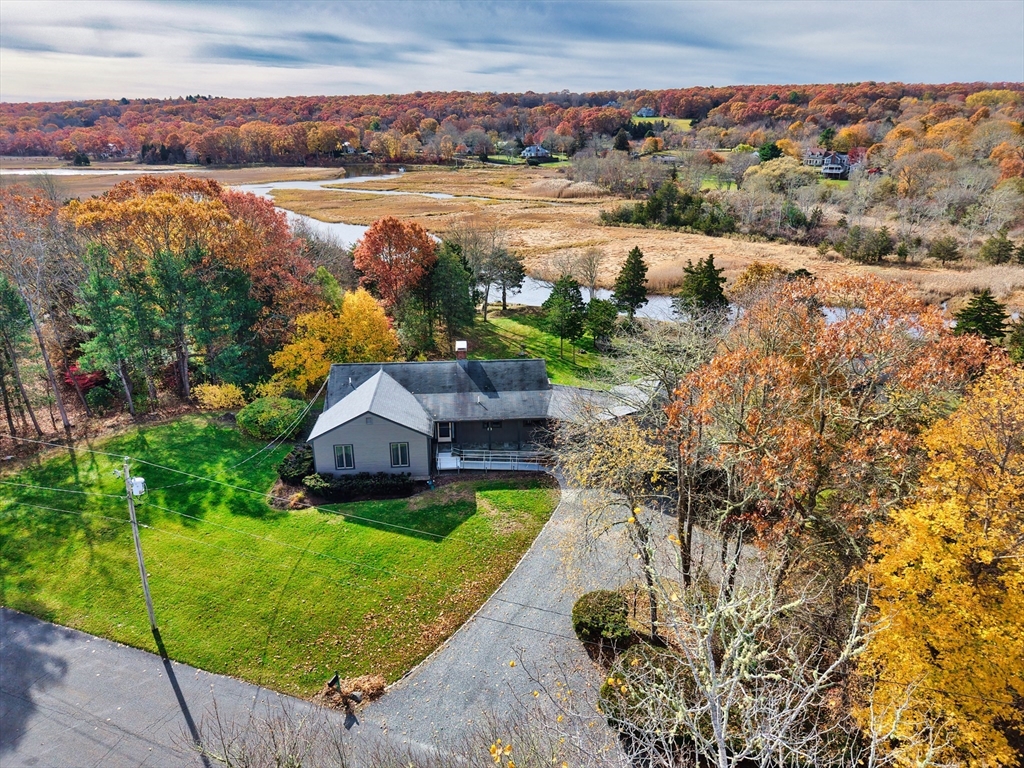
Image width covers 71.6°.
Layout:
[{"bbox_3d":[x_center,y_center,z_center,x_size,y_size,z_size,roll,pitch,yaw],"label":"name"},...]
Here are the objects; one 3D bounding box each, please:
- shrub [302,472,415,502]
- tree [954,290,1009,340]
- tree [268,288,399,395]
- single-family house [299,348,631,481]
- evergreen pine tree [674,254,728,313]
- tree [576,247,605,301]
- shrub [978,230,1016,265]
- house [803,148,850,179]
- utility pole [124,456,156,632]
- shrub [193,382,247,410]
[{"bbox_3d":[-10.550,6.830,48.548,7.600,0.950,1.800,-1,21,-3],"label":"shrub"},{"bbox_3d":[58.582,-8.298,88.590,6.700,7.300,6.700,14,25,32],"label":"tree"},{"bbox_3d":[-16.085,-3.920,63.979,11.400,9.600,9.500,-5,21,-14],"label":"tree"},{"bbox_3d":[-1.939,1.191,50.623,22.550,6.000,12.200,-2,21,-3],"label":"single-family house"},{"bbox_3d":[24.409,-12.147,91.454,6.960,9.050,6.960,0,21,0],"label":"evergreen pine tree"},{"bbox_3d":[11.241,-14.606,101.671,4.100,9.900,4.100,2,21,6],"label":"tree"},{"bbox_3d":[87.520,-24.612,128.254,6.500,6.100,6.500,0,21,0],"label":"shrub"},{"bbox_3d":[130.199,-90.582,293.000,15.800,10.800,11.000,16,26,35],"label":"house"},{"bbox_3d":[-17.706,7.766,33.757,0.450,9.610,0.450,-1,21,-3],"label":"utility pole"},{"bbox_3d":[-25.557,1.092,62.036,4.700,2.100,3.000,-1,21,-3],"label":"shrub"}]

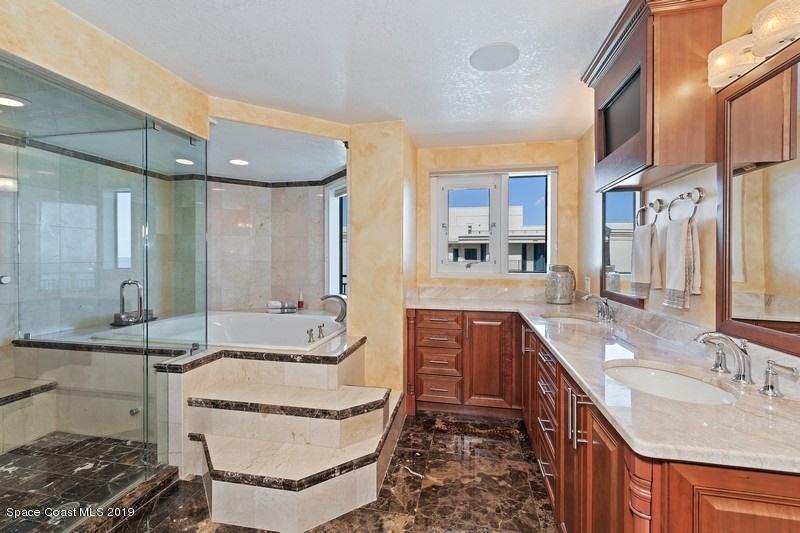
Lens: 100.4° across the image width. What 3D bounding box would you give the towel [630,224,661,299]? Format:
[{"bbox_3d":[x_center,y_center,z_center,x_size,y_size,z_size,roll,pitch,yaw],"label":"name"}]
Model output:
[{"bbox_3d":[1.212,-0.022,1.646,0.081,0.356,0.160,0,1,13],"label":"towel"}]

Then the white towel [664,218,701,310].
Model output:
[{"bbox_3d":[1.150,-0.011,1.360,0.078,0.365,0.165,0,1,13],"label":"white towel"}]

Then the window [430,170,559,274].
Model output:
[{"bbox_3d":[0.866,-0.388,3.163,1.143,0.998,0.100,0,1,13],"label":"window"}]

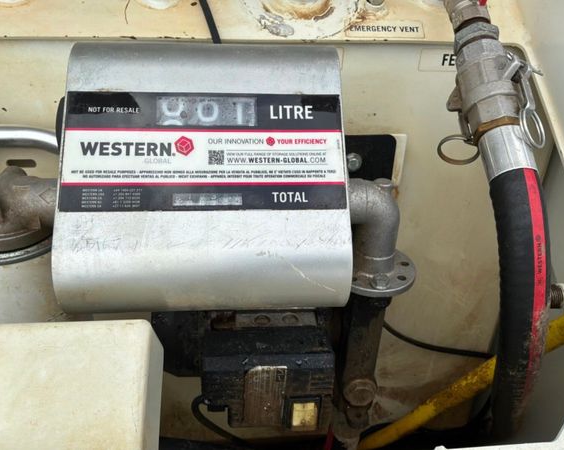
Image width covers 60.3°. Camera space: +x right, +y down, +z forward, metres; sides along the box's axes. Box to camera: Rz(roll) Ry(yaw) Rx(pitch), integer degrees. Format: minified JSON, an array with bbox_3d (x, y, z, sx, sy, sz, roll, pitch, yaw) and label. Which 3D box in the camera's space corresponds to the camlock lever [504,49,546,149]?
[{"bbox_3d":[0.211,-0.108,0.420,0.031,0.022,0.079,15,63,-45],"label":"camlock lever"}]

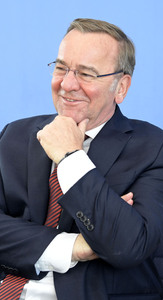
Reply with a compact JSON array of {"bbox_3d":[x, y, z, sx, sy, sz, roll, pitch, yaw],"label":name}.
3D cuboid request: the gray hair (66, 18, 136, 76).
[{"bbox_3d":[0.044,-0.229,1.870,0.175,0.170,0.200,13,15,31],"label":"gray hair"}]

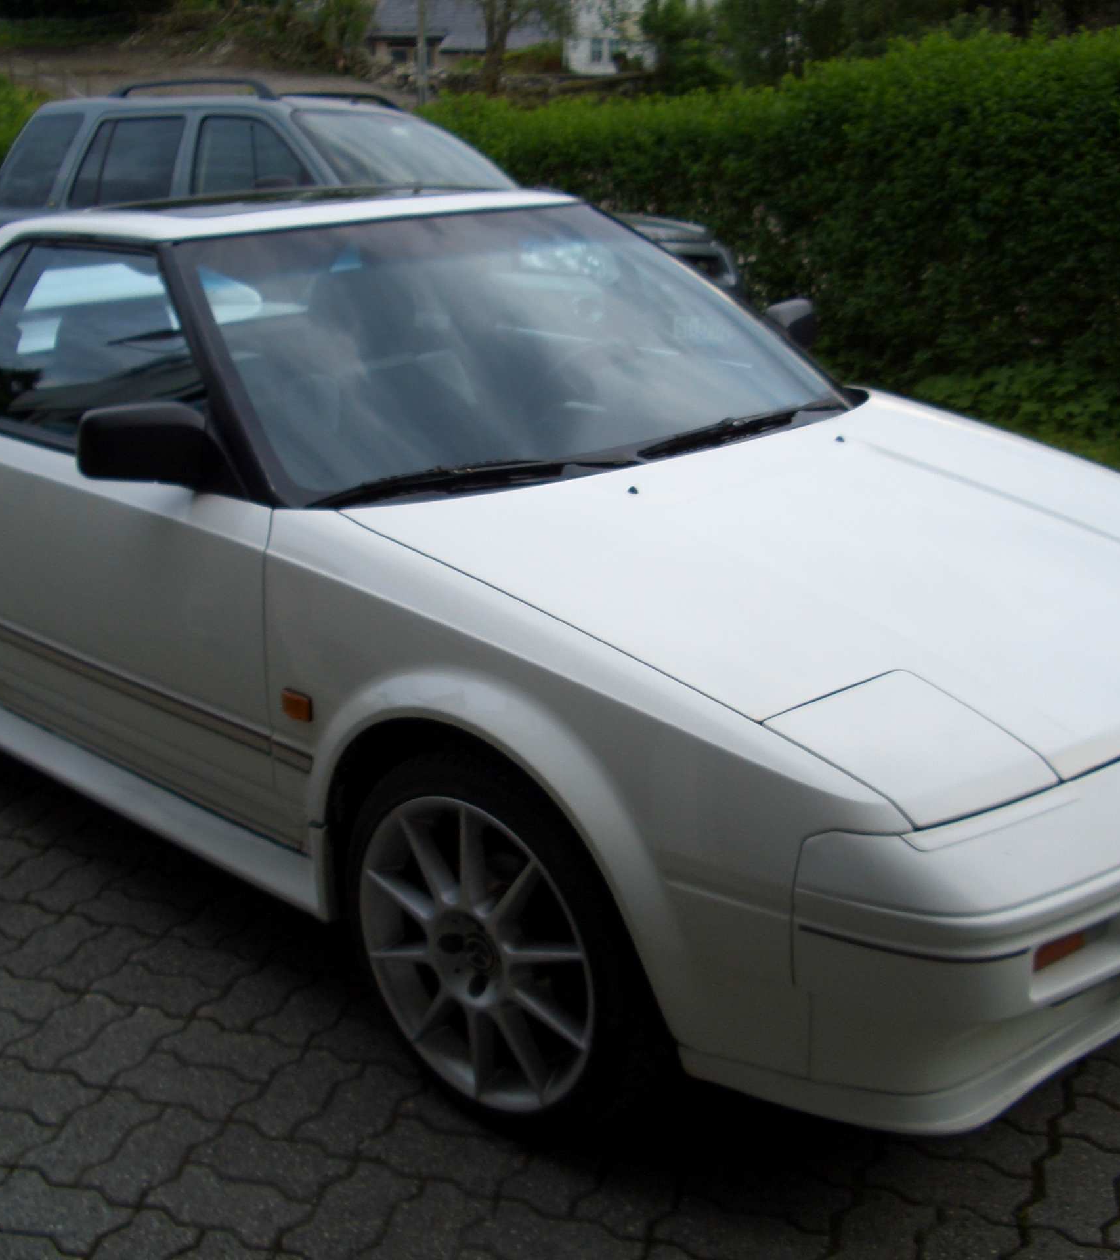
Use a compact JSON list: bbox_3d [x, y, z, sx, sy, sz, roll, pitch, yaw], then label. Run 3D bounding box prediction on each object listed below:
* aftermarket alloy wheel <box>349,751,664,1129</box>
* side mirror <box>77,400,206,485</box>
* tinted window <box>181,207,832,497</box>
[{"bbox_3d":[-0.053,0.444,2.515,0.600,0.600,0.215,15,24,41],"label":"aftermarket alloy wheel"},{"bbox_3d":[-0.670,-0.305,2.766,0.195,0.125,0.115,-17,24,-42],"label":"side mirror"},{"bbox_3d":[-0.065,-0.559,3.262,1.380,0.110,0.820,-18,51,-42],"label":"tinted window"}]

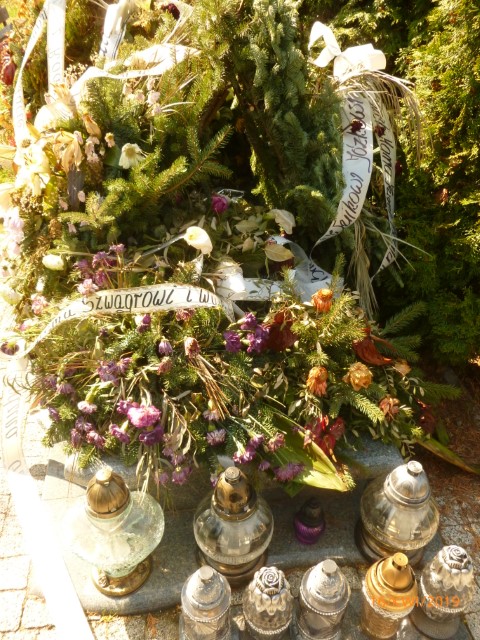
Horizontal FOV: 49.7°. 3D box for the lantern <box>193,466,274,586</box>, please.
[{"bbox_3d":[-0.013,0.429,1.121,0.178,0.294,0.178,0,34,0],"label":"lantern"}]

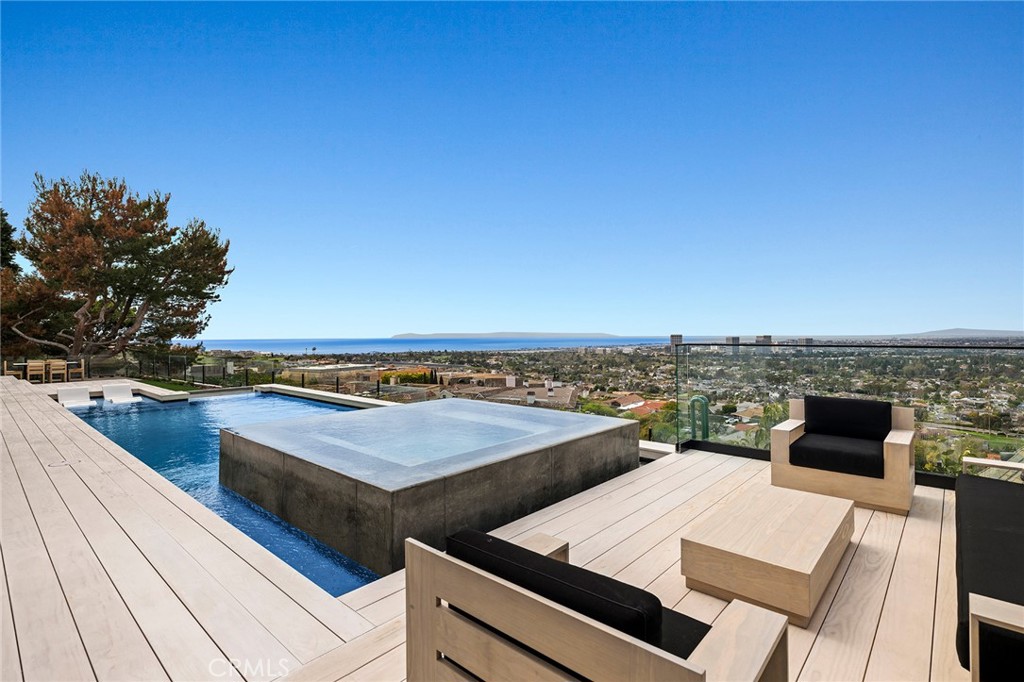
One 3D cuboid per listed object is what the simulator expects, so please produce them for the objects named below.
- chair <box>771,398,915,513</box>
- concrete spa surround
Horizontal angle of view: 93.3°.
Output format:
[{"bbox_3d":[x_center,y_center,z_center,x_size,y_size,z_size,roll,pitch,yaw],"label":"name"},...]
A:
[{"bbox_3d":[2.862,0.922,4.188,0.940,0.782,0.690,0,0,42],"label":"chair"},{"bbox_3d":[-0.858,1.221,5.243,3.228,0.609,3.171,0,0,42],"label":"concrete spa surround"}]

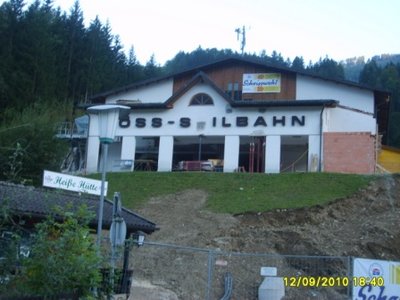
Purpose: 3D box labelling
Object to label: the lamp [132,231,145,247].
[{"bbox_3d":[-1.479,2.140,14.500,0.270,0.390,0.270,-5,-12,36],"label":"lamp"}]

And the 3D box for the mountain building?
[{"bbox_3d":[3.744,-1.754,54.969,25.428,9.912,17.000,0,-10,14],"label":"mountain building"}]

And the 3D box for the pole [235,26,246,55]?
[{"bbox_3d":[4.210,-11.195,62.000,1.100,3.100,0.900,0,-10,14],"label":"pole"}]

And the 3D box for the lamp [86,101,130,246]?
[{"bbox_3d":[-1.605,1.229,9.660,0.700,4.000,0.700,2,-10,0],"label":"lamp"}]

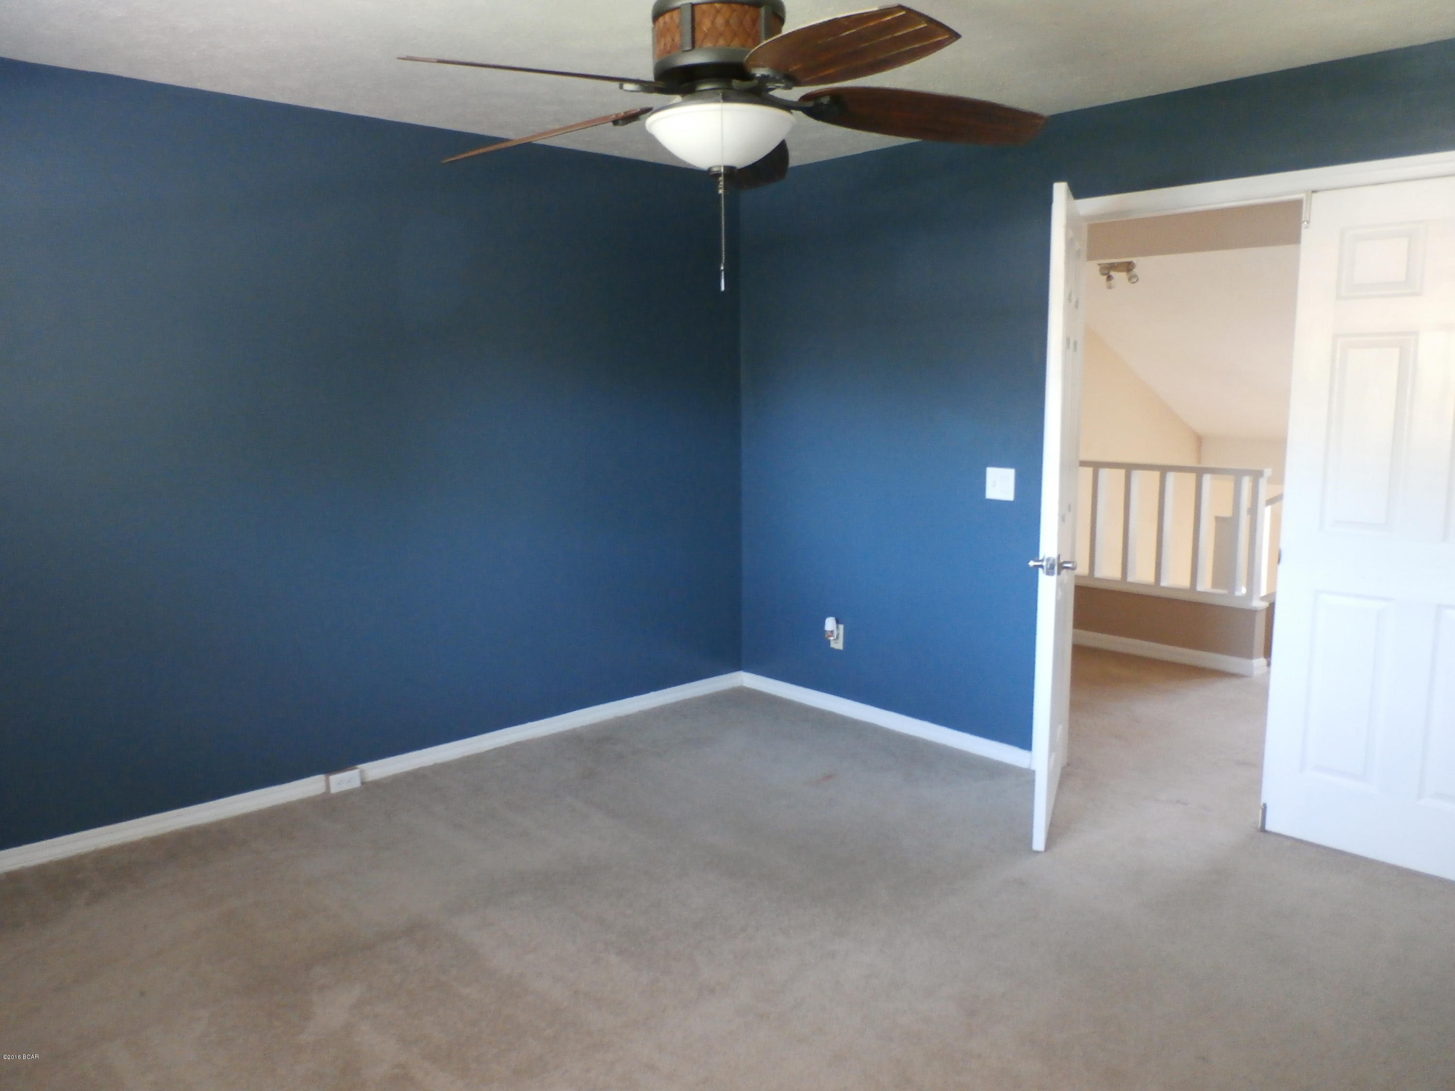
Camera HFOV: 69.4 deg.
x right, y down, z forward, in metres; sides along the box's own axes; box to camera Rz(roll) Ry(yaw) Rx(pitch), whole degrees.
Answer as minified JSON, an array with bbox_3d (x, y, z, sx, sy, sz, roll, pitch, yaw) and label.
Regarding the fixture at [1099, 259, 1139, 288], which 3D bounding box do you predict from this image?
[{"bbox_3d":[2.255,-1.561,6.050,0.120,0.145,0.250,-8,12,-43],"label":"fixture"}]

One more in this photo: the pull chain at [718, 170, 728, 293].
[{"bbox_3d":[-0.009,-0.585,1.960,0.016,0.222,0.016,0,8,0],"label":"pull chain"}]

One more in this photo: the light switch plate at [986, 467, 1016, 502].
[{"bbox_3d":[1.032,-0.232,3.982,0.009,0.118,0.118,-8,12,-43],"label":"light switch plate"}]

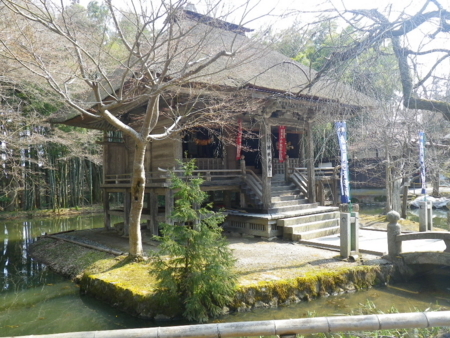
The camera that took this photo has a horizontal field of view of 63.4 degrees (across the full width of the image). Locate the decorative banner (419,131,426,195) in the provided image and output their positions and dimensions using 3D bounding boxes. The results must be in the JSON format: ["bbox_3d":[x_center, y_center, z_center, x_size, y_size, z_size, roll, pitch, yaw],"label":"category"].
[{"bbox_3d":[5.721,-0.180,10.550,0.460,1.820,0.070,-1,-2,-38],"label":"decorative banner"}]

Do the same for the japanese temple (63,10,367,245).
[{"bbox_3d":[0.084,-1.923,14.433,10.170,8.210,8.850,-1,-2,-38],"label":"japanese temple"}]

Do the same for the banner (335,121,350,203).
[{"bbox_3d":[2.604,-0.167,8.100,0.480,1.820,0.070,-1,-2,-38],"label":"banner"}]

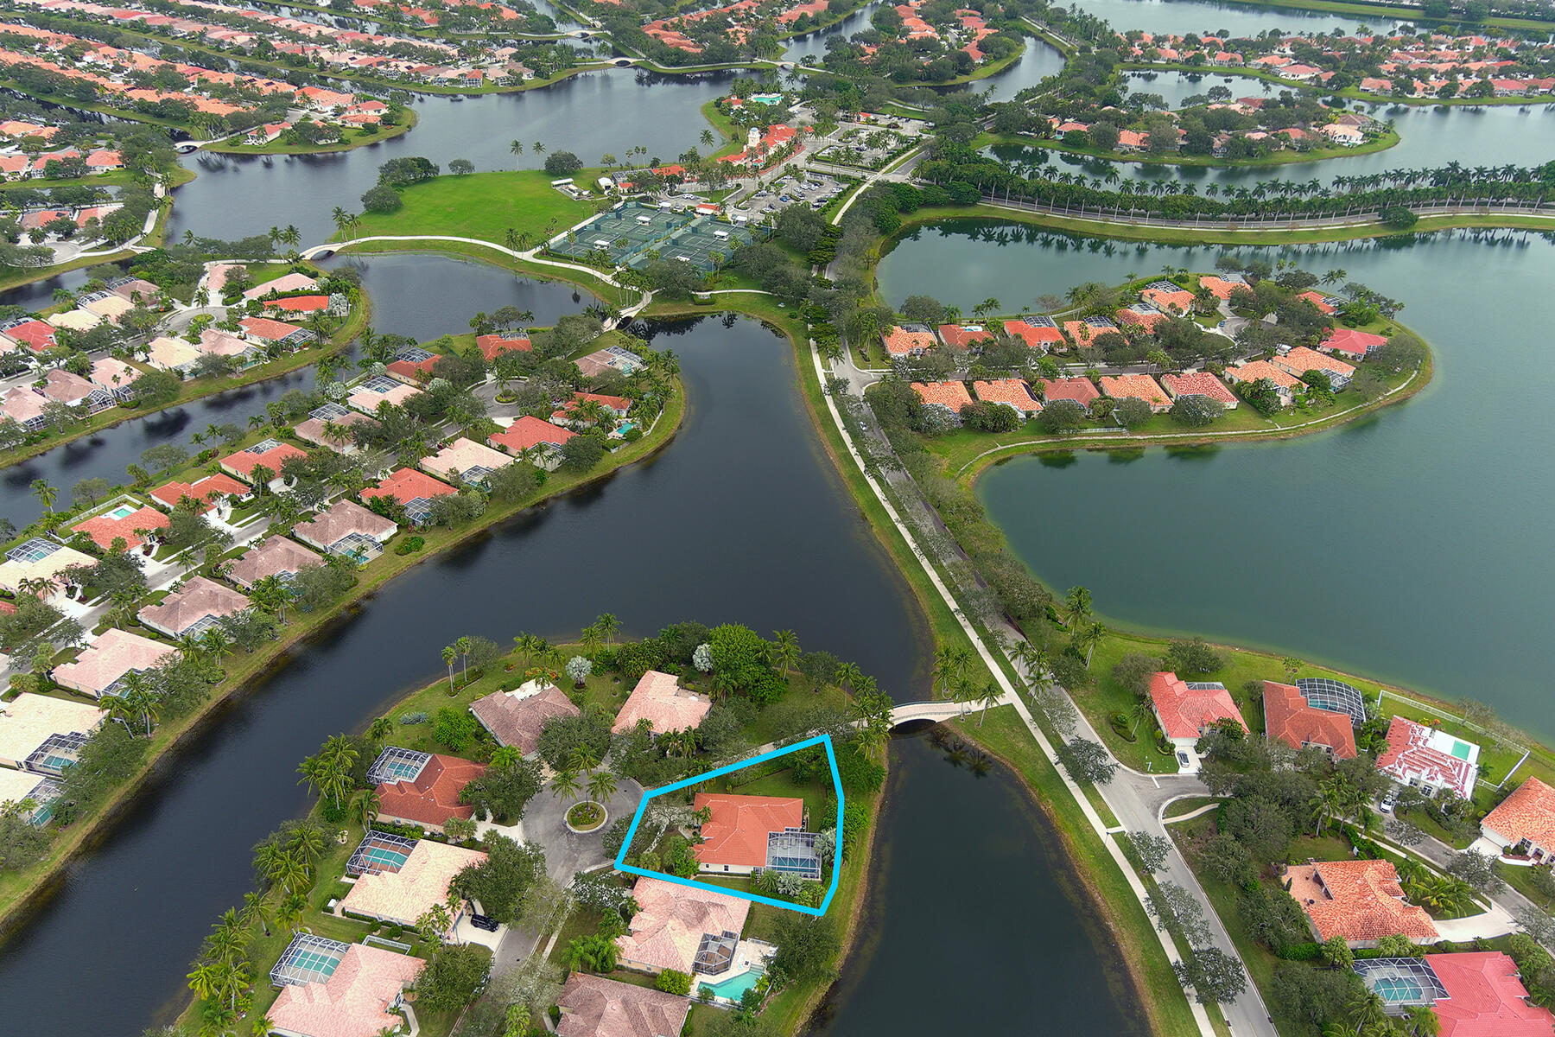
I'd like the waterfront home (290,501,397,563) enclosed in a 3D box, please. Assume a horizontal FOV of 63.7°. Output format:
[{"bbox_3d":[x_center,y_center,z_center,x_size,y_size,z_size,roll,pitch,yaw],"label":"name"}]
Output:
[{"bbox_3d":[-119.855,2.111,346.995,22.800,5.800,18.100,20,37,28],"label":"waterfront home"}]

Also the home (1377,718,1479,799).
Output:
[{"bbox_3d":[142.727,52.355,274.104,18.300,5.800,21.000,19,36,27],"label":"home"}]

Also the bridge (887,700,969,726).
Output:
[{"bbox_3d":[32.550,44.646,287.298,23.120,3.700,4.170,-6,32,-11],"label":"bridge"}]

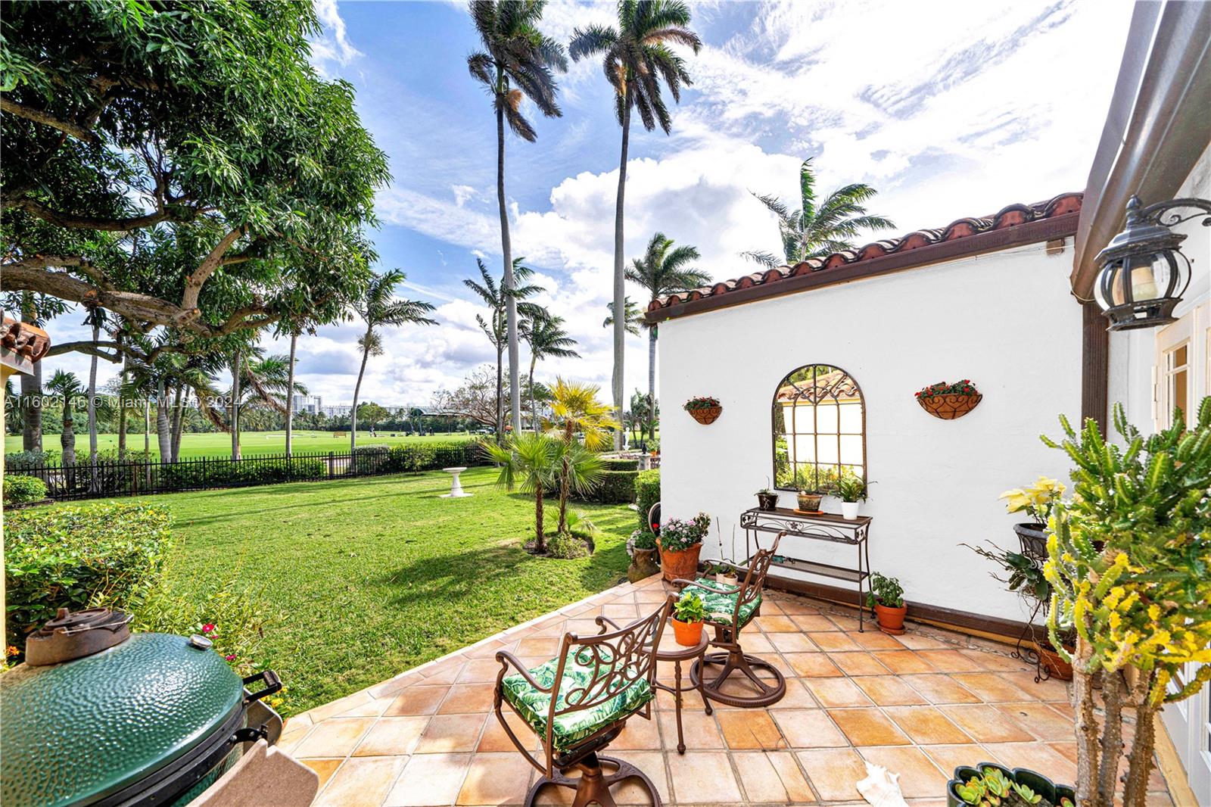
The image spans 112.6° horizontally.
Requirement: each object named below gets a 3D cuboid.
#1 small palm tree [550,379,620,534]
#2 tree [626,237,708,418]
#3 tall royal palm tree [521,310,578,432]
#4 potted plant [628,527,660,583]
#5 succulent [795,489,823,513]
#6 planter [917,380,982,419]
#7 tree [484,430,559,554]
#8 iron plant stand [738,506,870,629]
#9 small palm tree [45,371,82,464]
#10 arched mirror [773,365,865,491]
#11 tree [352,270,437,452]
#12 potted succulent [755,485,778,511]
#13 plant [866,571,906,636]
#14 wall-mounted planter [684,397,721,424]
[{"bbox_3d":[-0.365,0.870,6.750,1.200,2.580,1.200,0,-2,0],"label":"small palm tree"},{"bbox_3d":[3.932,-4.508,26.000,5.000,12.800,4.600,-1,-3,9],"label":"tree"},{"bbox_3d":[-3.040,-0.950,22.000,3.200,7.900,3.100,0,-2,0],"label":"tall royal palm tree"},{"bbox_3d":[0.440,1.740,4.600,0.390,0.650,0.390,-1,-2,0],"label":"potted plant"},{"bbox_3d":[1.900,0.916,3.769,0.240,0.200,0.230,-4,-4,42],"label":"succulent"},{"bbox_3d":[2.635,-0.025,3.100,0.380,0.310,0.210,-2,-3,40],"label":"planter"},{"bbox_3d":[-1.170,1.240,5.680,1.080,1.680,1.050,0,-2,0],"label":"tree"},{"bbox_3d":[1.814,1.434,3.688,1.000,0.830,0.380,-4,-4,42],"label":"iron plant stand"},{"bbox_3d":[-18.760,0.918,14.000,0.900,4.100,0.900,-3,-4,37],"label":"small palm tree"},{"bbox_3d":[2.010,0.249,3.862,0.800,1.210,0.040,-4,-4,42],"label":"arched mirror"},{"bbox_3d":[-7.950,-1.150,15.100,3.400,7.500,3.300,0,-2,0],"label":"tree"},{"bbox_3d":[1.545,0.905,3.865,0.200,0.245,0.200,-2,-3,40],"label":"potted succulent"},{"bbox_3d":[2.308,1.597,3.306,0.280,0.440,0.270,-4,-4,42],"label":"plant"},{"bbox_3d":[1.020,0.075,4.350,0.410,0.280,0.210,-3,-4,39],"label":"wall-mounted planter"}]

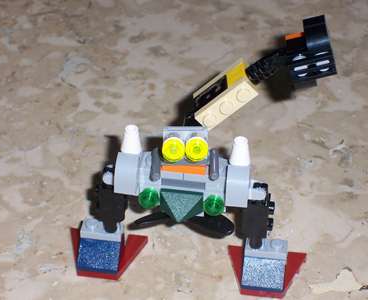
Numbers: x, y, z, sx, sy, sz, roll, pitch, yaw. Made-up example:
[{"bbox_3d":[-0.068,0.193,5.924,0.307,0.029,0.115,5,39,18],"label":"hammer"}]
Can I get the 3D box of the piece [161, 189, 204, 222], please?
[{"bbox_3d":[-0.001,0.021,0.459,0.016,0.010,0.009,6,37,6],"label":"piece"}]

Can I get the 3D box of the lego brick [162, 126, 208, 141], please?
[{"bbox_3d":[0.000,-0.005,0.440,0.016,0.006,0.004,1,38,1],"label":"lego brick"}]

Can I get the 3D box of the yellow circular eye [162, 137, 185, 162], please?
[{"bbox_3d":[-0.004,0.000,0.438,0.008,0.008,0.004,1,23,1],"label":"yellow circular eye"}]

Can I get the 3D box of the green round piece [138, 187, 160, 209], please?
[{"bbox_3d":[-0.013,0.018,0.460,0.008,0.008,0.005,6,37,6],"label":"green round piece"}]

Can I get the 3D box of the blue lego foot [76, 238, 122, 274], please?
[{"bbox_3d":[-0.032,0.039,0.492,0.016,0.010,0.016,6,37,6],"label":"blue lego foot"}]

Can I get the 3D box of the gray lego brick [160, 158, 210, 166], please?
[{"bbox_3d":[0.000,0.002,0.449,0.016,0.003,0.009,1,38,1],"label":"gray lego brick"}]

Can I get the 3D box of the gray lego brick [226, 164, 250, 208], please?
[{"bbox_3d":[0.020,0.011,0.452,0.008,0.013,0.016,5,38,6],"label":"gray lego brick"}]

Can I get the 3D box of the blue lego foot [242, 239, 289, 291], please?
[{"bbox_3d":[0.030,0.043,0.472,0.016,0.013,0.016,5,38,6],"label":"blue lego foot"}]

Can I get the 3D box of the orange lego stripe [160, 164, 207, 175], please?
[{"bbox_3d":[0.000,0.004,0.453,0.016,0.003,0.011,5,38,6],"label":"orange lego stripe"}]

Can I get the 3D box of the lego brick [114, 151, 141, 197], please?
[{"bbox_3d":[-0.021,0.009,0.462,0.008,0.013,0.010,6,37,6],"label":"lego brick"}]

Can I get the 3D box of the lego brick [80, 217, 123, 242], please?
[{"bbox_3d":[-0.032,0.031,0.491,0.016,0.005,0.008,6,37,6],"label":"lego brick"}]

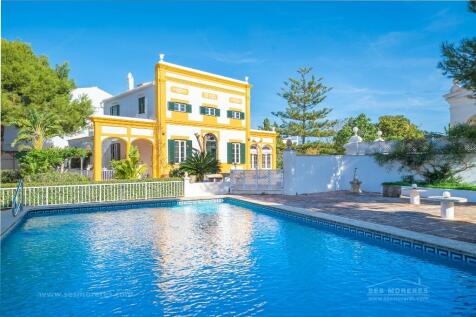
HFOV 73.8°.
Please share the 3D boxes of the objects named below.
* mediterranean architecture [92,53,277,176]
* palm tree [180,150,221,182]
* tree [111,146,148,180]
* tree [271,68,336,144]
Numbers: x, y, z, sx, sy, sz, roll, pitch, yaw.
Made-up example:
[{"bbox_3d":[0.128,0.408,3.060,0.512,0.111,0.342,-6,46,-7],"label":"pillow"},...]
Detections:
[{"bbox_3d":[-6.380,-2.630,29.900,17.600,9.200,11.000,1,-1,-42],"label":"mediterranean architecture"},{"bbox_3d":[-2.130,0.610,18.000,2.270,2.150,2.270,0,-1,0],"label":"palm tree"},{"bbox_3d":[-6.160,0.550,18.000,2.150,2.450,2.150,0,-1,0],"label":"tree"},{"bbox_3d":[7.550,-4.180,36.000,7.200,12.500,7.200,0,-1,0],"label":"tree"}]

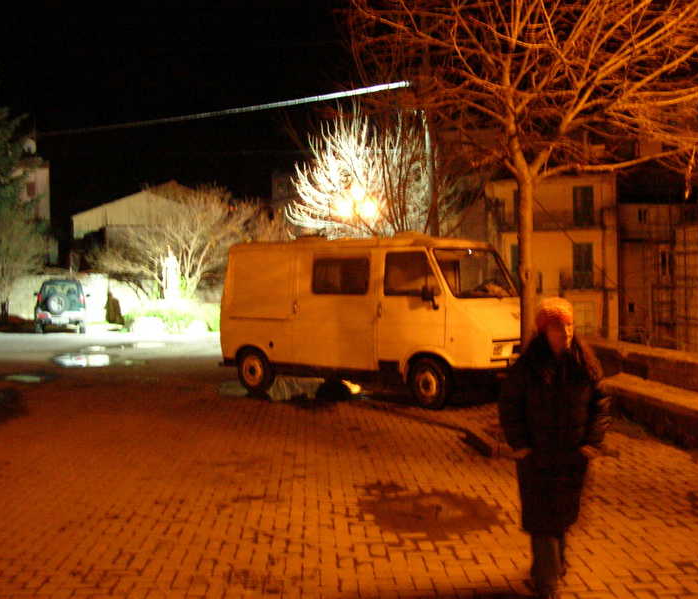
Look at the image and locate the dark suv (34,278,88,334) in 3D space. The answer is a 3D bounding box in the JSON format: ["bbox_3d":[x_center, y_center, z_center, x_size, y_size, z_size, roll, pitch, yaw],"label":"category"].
[{"bbox_3d":[-10.100,0.220,29.100,1.750,1.820,4.150,-1,1,-20],"label":"dark suv"}]

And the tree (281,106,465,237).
[{"bbox_3d":[0.700,-1.900,21.000,4.500,6.200,4.400,0,1,0],"label":"tree"}]

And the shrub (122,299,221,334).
[{"bbox_3d":[-5.950,0.570,28.200,3.400,1.220,2.200,0,1,0],"label":"shrub"}]

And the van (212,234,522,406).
[{"bbox_3d":[0.530,0.260,12.130,4.870,2.230,1.980,1,1,39],"label":"van"}]

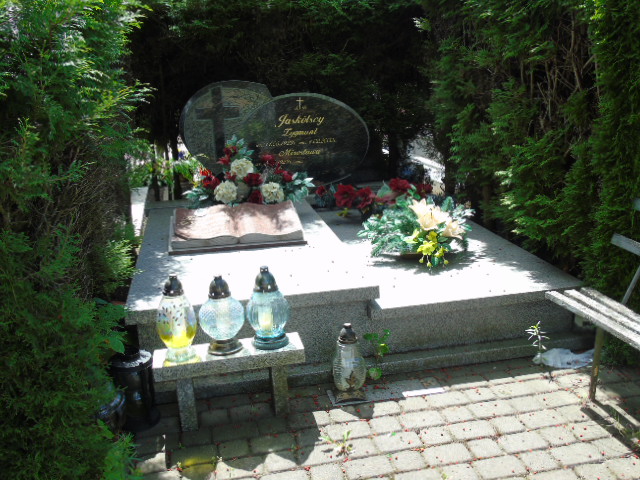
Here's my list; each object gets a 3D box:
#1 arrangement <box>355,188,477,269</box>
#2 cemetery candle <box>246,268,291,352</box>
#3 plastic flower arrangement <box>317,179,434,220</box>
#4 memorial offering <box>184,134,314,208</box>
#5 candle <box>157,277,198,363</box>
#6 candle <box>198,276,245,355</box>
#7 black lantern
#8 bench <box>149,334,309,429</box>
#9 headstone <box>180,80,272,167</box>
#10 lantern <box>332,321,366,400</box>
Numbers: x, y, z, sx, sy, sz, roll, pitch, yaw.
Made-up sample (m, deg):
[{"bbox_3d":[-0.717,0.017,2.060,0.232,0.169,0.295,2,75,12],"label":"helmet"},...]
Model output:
[{"bbox_3d":[0.546,-0.072,3.575,0.650,0.320,0.480,-5,17,-11],"label":"arrangement"},{"bbox_3d":[-0.210,0.267,2.539,0.172,0.332,0.172,-5,17,-11],"label":"cemetery candle"},{"bbox_3d":[0.381,-0.297,4.463,0.840,0.250,0.340,-5,17,-11],"label":"plastic flower arrangement"},{"bbox_3d":[-0.472,-0.443,4.235,0.840,0.480,0.380,-5,17,-11],"label":"memorial offering"},{"bbox_3d":[-0.558,0.298,2.459,0.160,0.338,0.160,-5,17,-11],"label":"candle"},{"bbox_3d":[-0.389,0.294,2.497,0.182,0.314,0.182,-5,17,-11],"label":"candle"},{"bbox_3d":[-0.757,0.606,2.563,0.195,0.290,0.195,-5,17,-11],"label":"black lantern"},{"bbox_3d":[-0.362,0.586,2.582,0.594,0.294,0.160,-5,17,-11],"label":"bench"},{"bbox_3d":[-0.644,-0.737,4.538,0.690,0.790,0.090,-5,17,-11],"label":"headstone"},{"bbox_3d":[0.129,0.512,2.697,0.148,0.340,0.148,-5,17,-11],"label":"lantern"}]

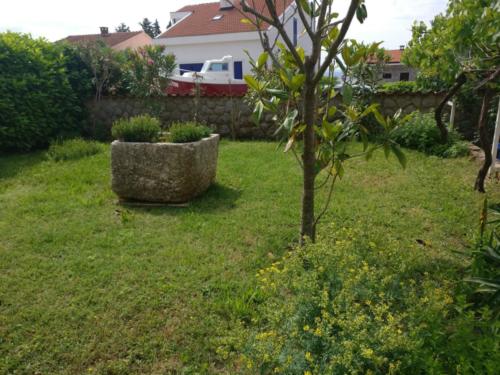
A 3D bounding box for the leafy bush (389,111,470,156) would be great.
[{"bbox_3d":[4.042,-1.280,9.055,1.600,0.980,1.300,0,14,0],"label":"leafy bush"}]

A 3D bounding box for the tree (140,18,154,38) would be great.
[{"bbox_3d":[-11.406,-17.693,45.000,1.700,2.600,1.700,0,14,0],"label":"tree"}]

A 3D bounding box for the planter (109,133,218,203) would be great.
[{"bbox_3d":[-1.100,-0.306,5.578,1.133,0.742,1.058,2,14,9],"label":"planter"}]

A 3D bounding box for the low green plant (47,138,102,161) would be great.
[{"bbox_3d":[-3.990,-0.913,9.126,1.250,0.380,0.950,-5,14,-19],"label":"low green plant"}]

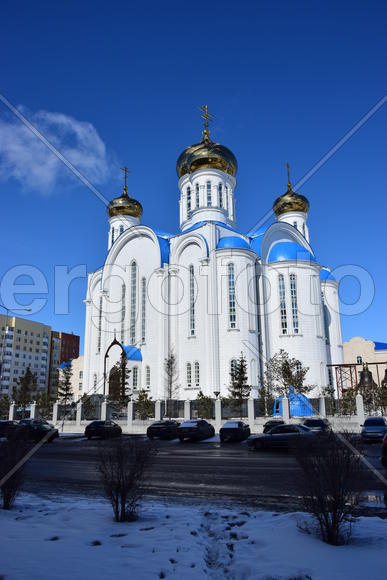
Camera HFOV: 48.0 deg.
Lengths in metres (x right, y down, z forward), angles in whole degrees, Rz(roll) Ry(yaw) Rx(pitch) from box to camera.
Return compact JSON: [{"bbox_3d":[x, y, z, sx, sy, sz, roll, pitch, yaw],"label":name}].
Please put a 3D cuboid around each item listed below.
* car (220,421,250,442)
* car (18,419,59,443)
[{"bbox_3d":[3.401,11.145,34.410,1.716,1.464,4.436,-5,-16,15],"label":"car"},{"bbox_3d":[-12.068,11.090,34.115,1.780,1.520,4.400,-2,-16,6],"label":"car"}]

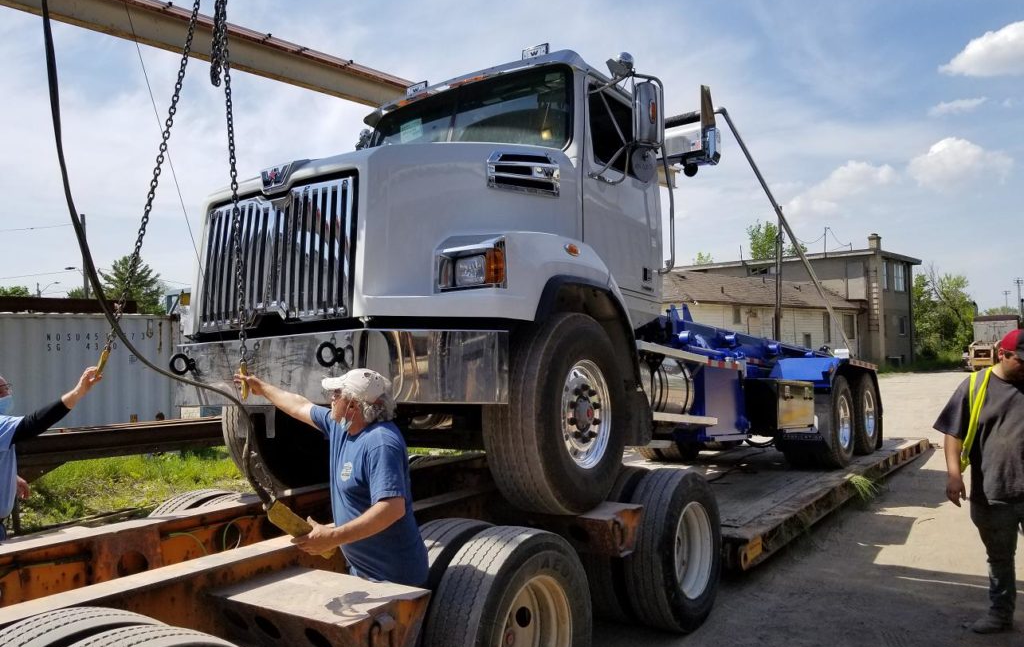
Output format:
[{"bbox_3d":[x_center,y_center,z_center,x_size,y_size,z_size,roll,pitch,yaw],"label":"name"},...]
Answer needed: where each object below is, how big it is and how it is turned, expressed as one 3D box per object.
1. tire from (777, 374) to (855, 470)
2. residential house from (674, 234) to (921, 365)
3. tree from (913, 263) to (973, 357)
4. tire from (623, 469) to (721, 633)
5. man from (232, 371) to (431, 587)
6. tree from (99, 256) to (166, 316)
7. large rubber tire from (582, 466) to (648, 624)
[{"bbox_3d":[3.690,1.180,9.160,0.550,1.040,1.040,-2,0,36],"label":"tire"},{"bbox_3d":[17.600,-1.100,50.000,14.000,6.900,8.500,-2,0,40],"label":"residential house"},{"bbox_3d":[29.000,-0.650,52.000,5.000,6.800,5.000,-1,0,0],"label":"tree"},{"bbox_3d":[1.080,1.460,5.000,0.280,0.980,0.980,-2,0,36],"label":"tire"},{"bbox_3d":[-0.775,1.050,3.230,0.720,1.720,0.880,0,-2,-29],"label":"man"},{"bbox_3d":[-29.700,-1.050,60.000,5.500,8.300,5.500,-1,0,0],"label":"tree"},{"bbox_3d":[0.830,1.480,5.180,0.280,0.980,0.980,-2,0,36],"label":"large rubber tire"}]

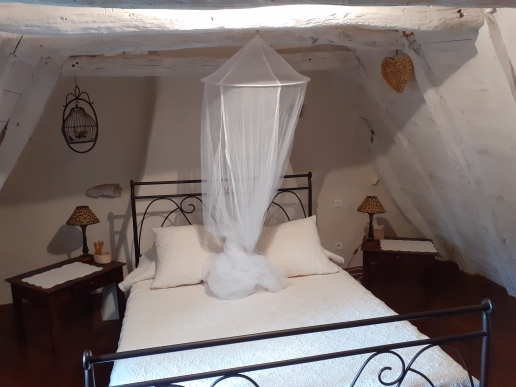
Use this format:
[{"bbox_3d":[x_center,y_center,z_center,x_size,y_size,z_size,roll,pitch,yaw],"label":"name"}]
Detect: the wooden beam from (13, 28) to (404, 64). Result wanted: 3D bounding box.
[{"bbox_3d":[-0.185,-0.949,2.477,2.350,0.170,0.180,-5,10,-12],"label":"wooden beam"}]

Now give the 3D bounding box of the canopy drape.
[{"bbox_3d":[0.000,-0.186,2.567,0.700,1.590,0.680,-3,9,-13],"label":"canopy drape"}]

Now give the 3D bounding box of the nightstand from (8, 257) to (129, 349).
[{"bbox_3d":[-1.385,0.796,2.991,0.491,0.440,0.636,4,11,30],"label":"nightstand"}]

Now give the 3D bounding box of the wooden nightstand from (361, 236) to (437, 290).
[{"bbox_3d":[1.266,0.676,3.669,0.599,0.430,0.474,2,10,19],"label":"wooden nightstand"}]

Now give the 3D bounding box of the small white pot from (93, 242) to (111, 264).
[{"bbox_3d":[-1.310,0.485,3.373,0.148,0.176,0.148,-3,10,-12],"label":"small white pot"}]

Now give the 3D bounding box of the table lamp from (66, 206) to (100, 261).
[{"bbox_3d":[-1.394,0.317,3.228,0.272,0.430,0.272,4,11,30],"label":"table lamp"}]

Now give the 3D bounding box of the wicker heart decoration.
[{"bbox_3d":[0.933,-0.792,2.687,0.222,0.255,0.050,-1,9,-1],"label":"wicker heart decoration"}]

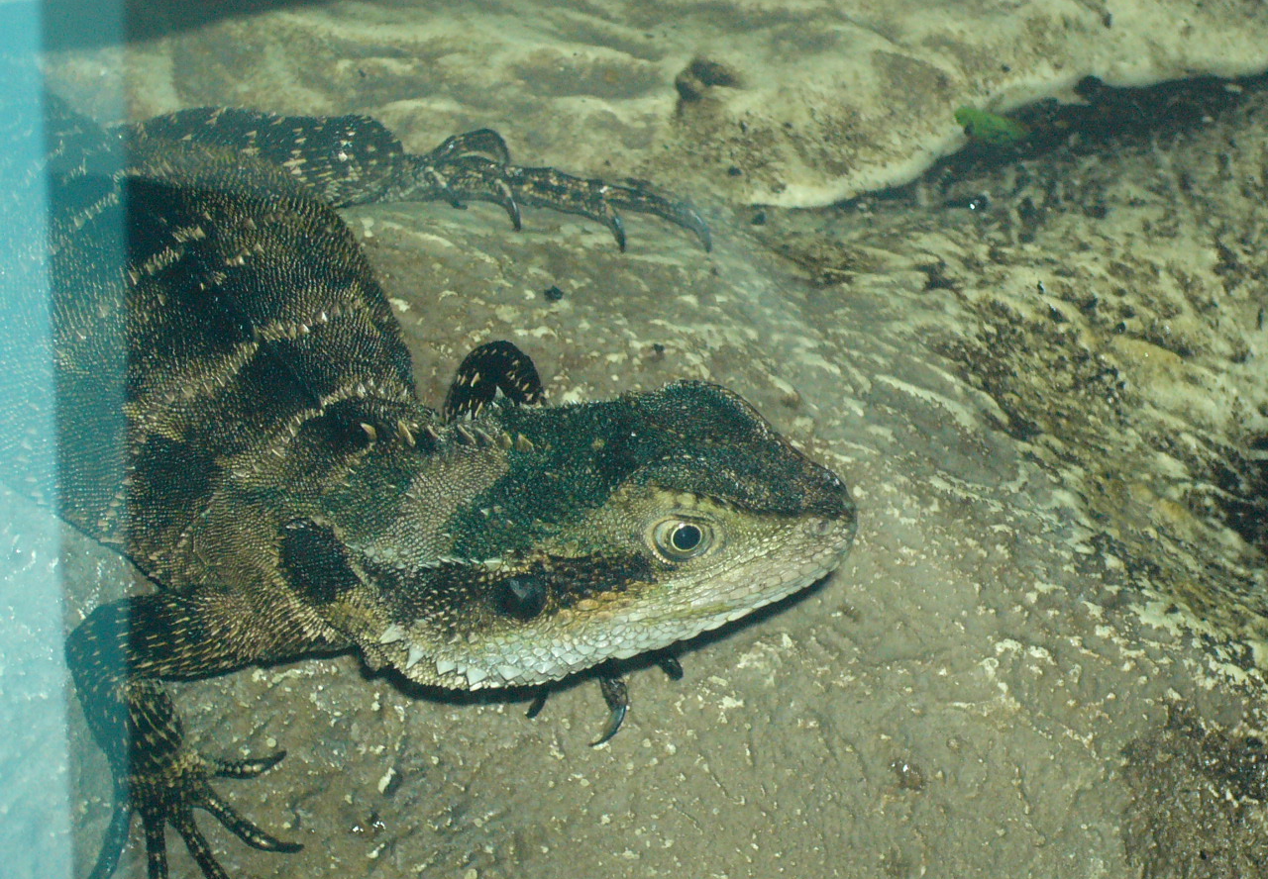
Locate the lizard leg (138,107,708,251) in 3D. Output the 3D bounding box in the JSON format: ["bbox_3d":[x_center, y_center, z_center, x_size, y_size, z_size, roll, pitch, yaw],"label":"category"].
[{"bbox_3d":[-0.044,-0.053,0.775,0.117,0.022,0.026,4,44,4],"label":"lizard leg"}]

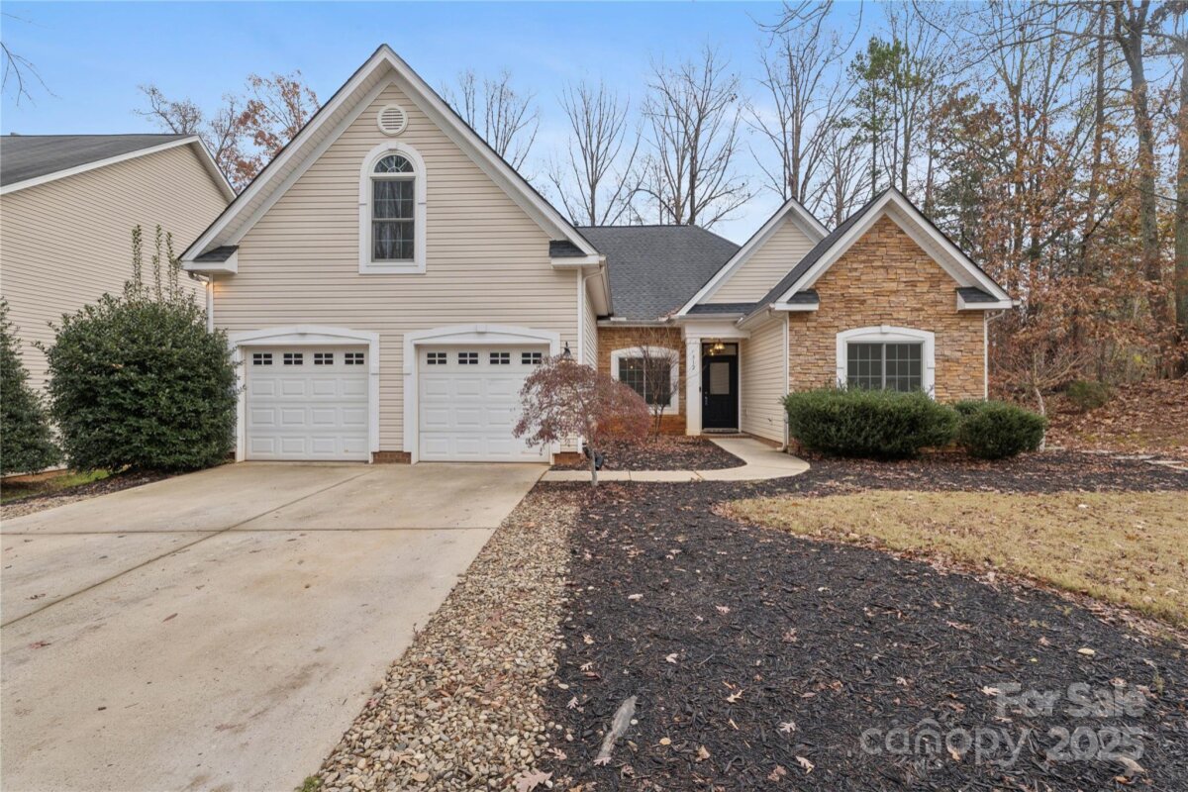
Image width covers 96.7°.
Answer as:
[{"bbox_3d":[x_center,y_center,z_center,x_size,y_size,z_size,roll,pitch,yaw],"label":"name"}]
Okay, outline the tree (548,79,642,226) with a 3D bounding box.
[{"bbox_3d":[0.100,-9.550,33.500,5.900,21.100,5.700,0,0,2],"label":"tree"}]

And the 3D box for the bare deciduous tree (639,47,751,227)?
[{"bbox_3d":[6.100,-10.100,32.000,6.900,22.200,6.700,0,0,2],"label":"bare deciduous tree"}]

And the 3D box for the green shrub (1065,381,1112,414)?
[{"bbox_3d":[14.050,0.010,15.000,1.100,0.920,1.050,0,0,2],"label":"green shrub"}]

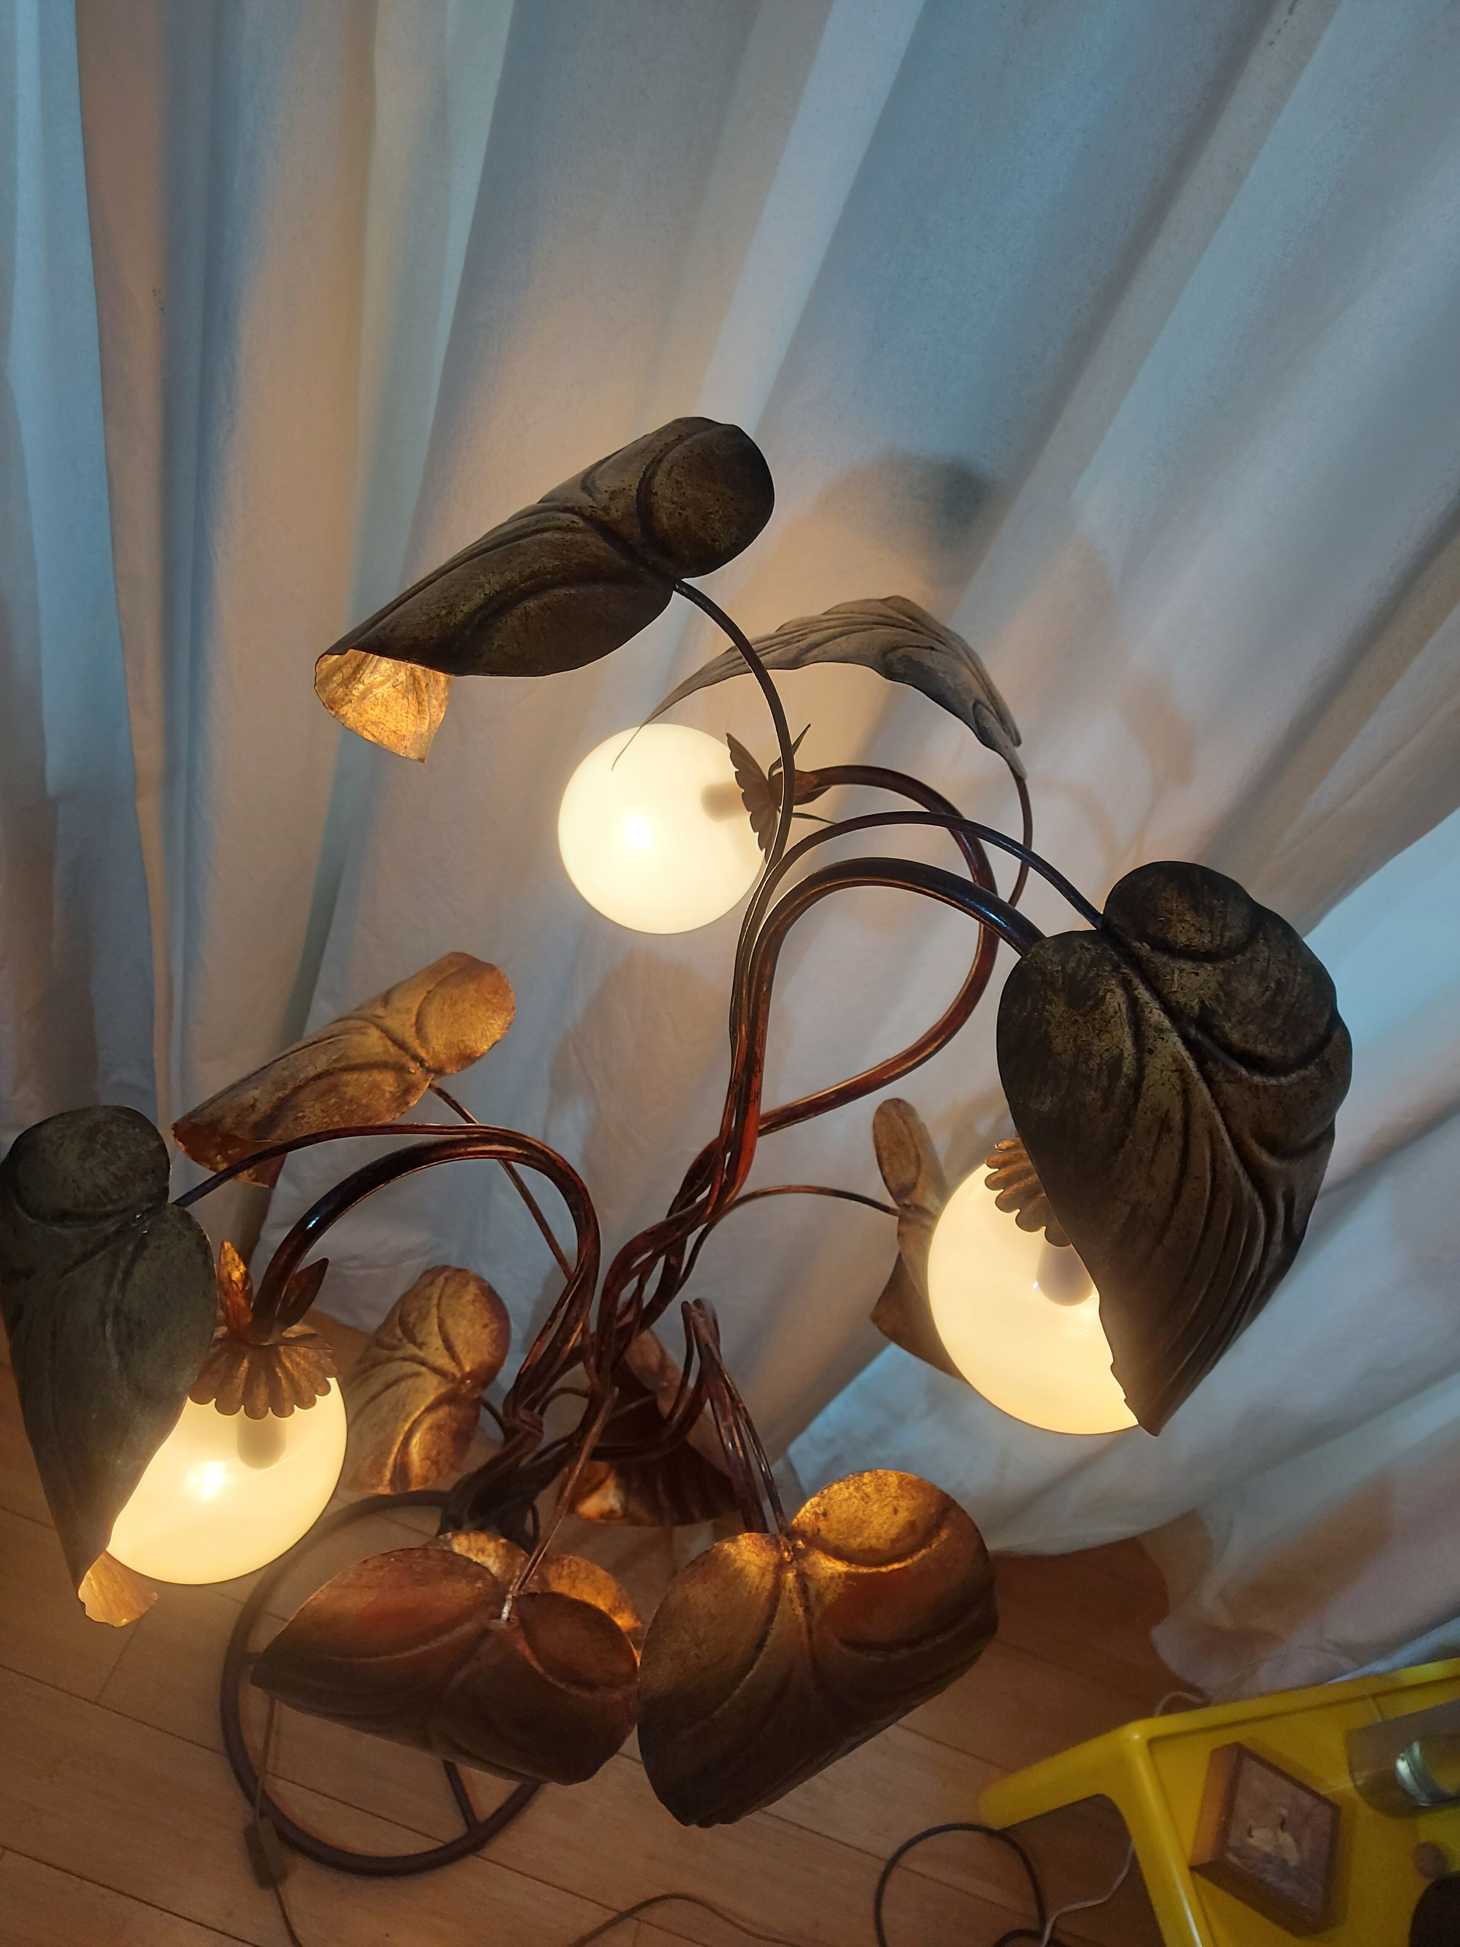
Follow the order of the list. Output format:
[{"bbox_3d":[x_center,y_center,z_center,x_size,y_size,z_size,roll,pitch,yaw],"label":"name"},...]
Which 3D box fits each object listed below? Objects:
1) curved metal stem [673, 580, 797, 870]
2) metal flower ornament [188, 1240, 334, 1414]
[{"bbox_3d":[0.000,-0.100,0.563,0.080,0.130,0.019,15,50,-6],"label":"curved metal stem"},{"bbox_3d":[-0.219,0.168,0.630,0.072,0.059,0.072,22,35,0],"label":"metal flower ornament"}]

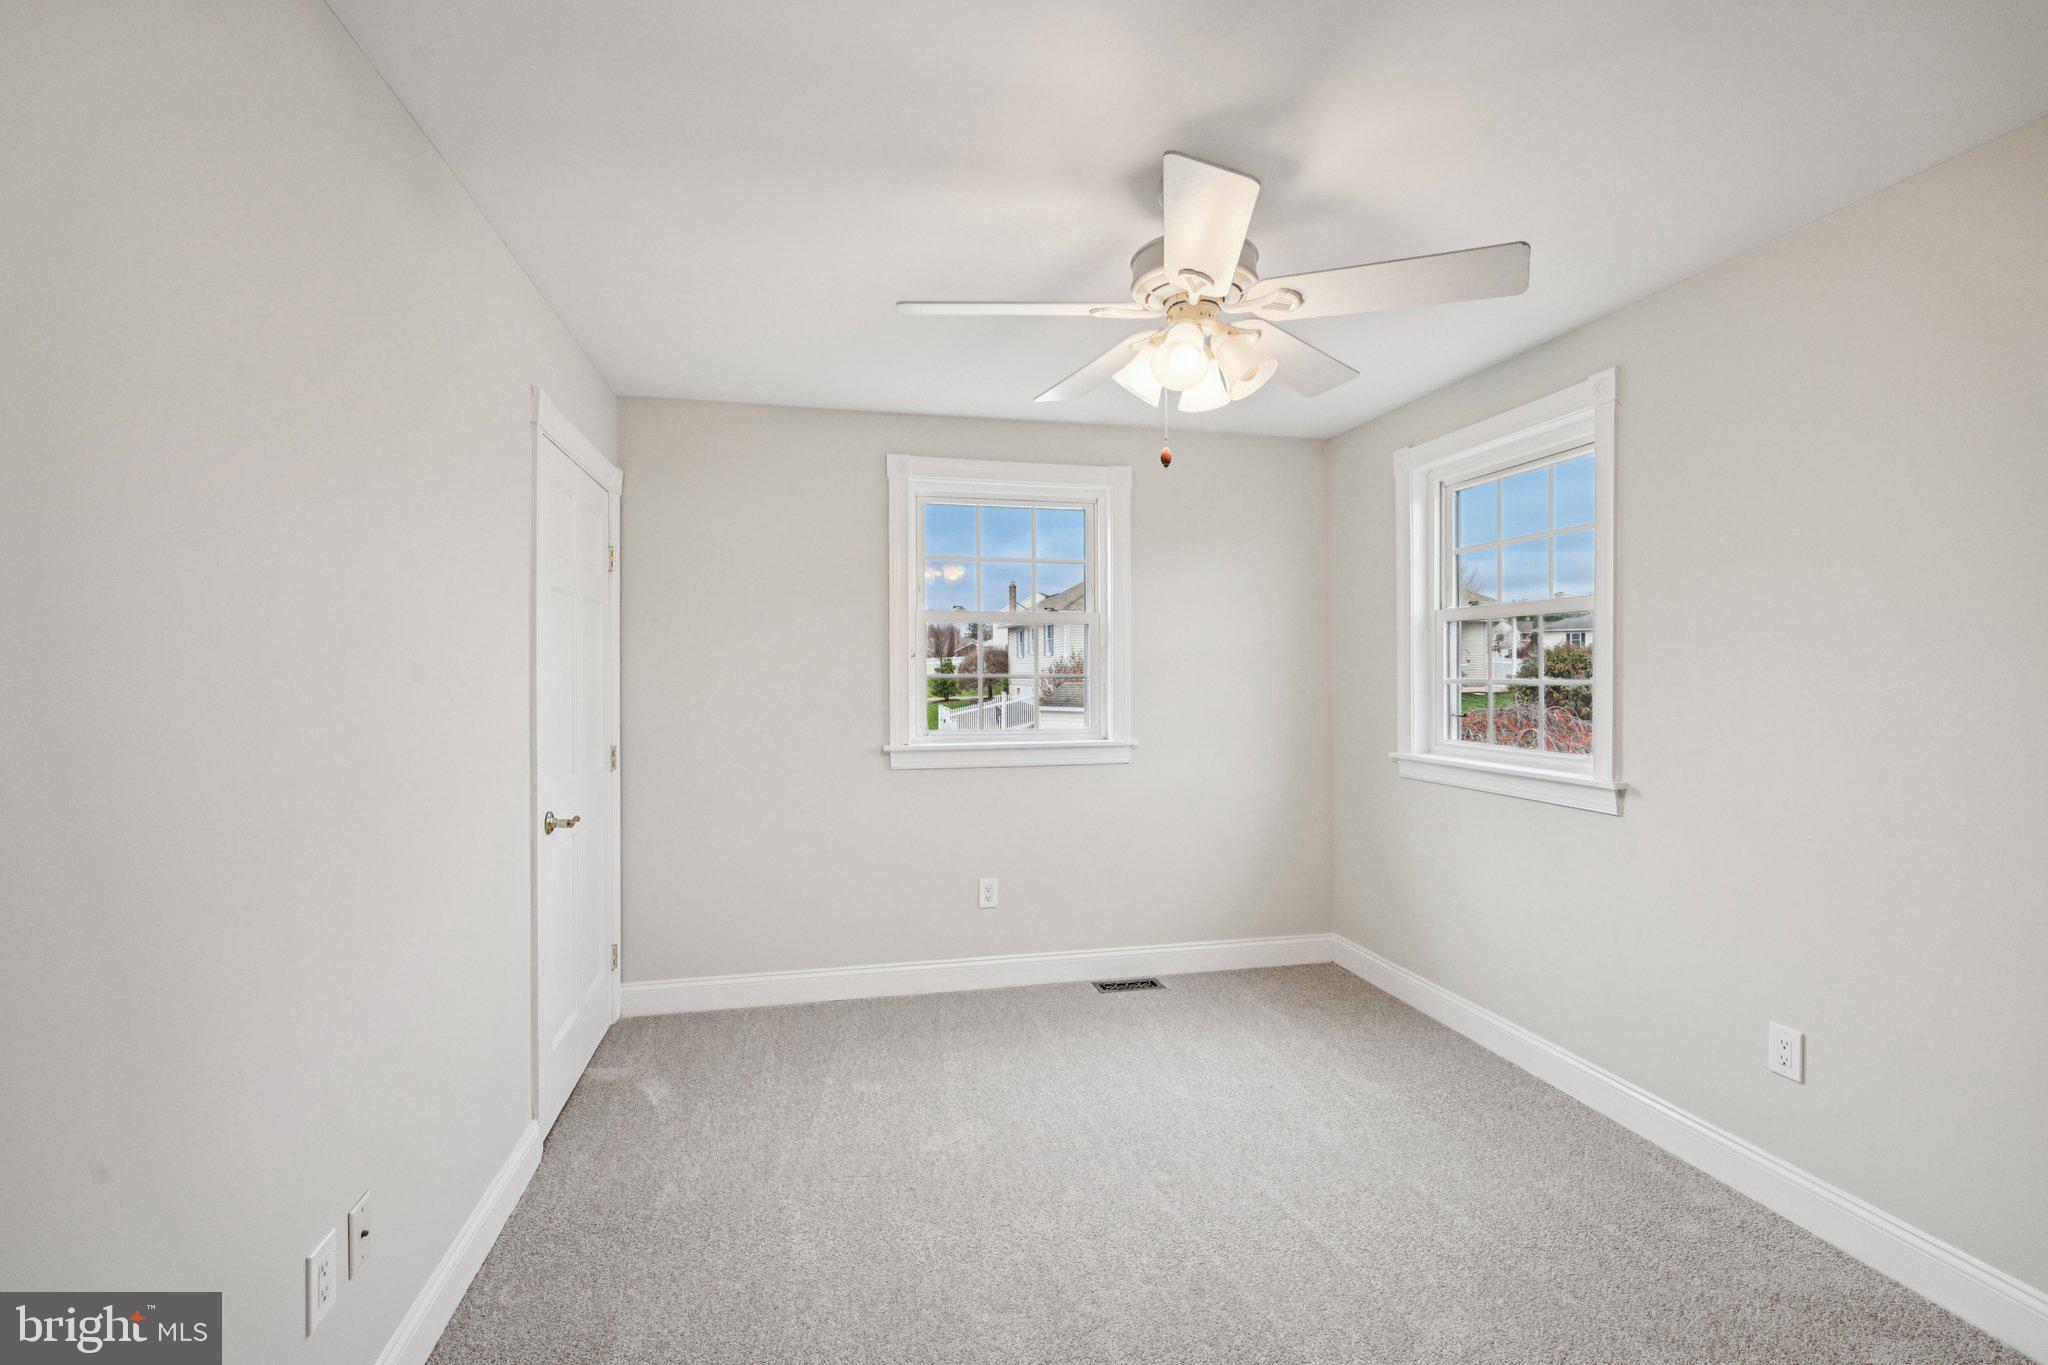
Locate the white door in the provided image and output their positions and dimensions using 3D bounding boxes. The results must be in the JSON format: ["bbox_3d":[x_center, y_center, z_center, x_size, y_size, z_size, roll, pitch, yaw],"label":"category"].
[{"bbox_3d":[-1.479,0.297,2.991,0.040,2.010,0.820,0,1,-13],"label":"white door"}]

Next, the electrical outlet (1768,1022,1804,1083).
[{"bbox_3d":[1.886,0.916,2.250,0.008,0.121,0.077,0,1,-13],"label":"electrical outlet"}]

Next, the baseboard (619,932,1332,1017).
[{"bbox_3d":[-0.073,1.246,3.920,3.080,0.135,0.016,0,1,-13],"label":"baseboard"}]

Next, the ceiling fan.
[{"bbox_3d":[0.385,-0.855,2.045,1.300,0.500,1.280,0,1,-13],"label":"ceiling fan"}]

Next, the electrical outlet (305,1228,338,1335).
[{"bbox_3d":[-1.104,0.944,1.435,0.008,0.118,0.075,0,1,-13],"label":"electrical outlet"}]

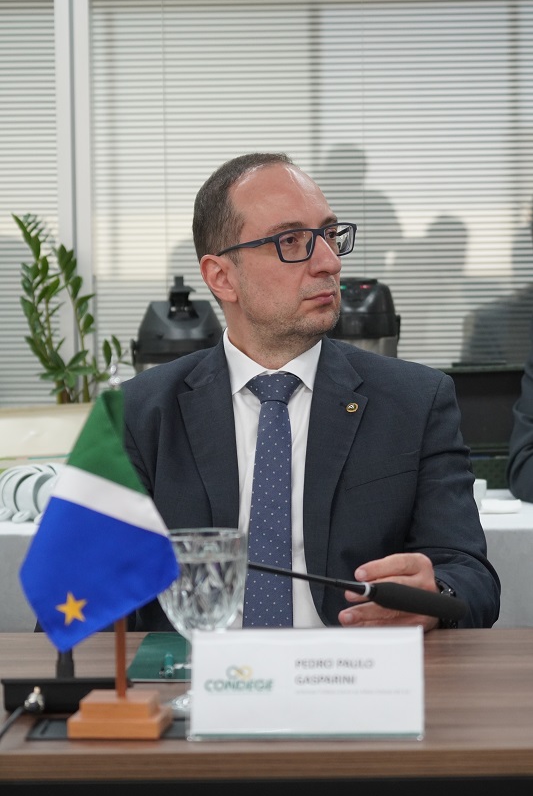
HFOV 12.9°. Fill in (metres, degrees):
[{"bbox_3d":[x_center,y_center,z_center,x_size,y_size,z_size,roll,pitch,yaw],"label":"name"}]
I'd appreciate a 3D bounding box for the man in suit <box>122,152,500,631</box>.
[{"bbox_3d":[0.023,0.357,2.802,0.540,1.313,0.700,0,3,7],"label":"man in suit"}]

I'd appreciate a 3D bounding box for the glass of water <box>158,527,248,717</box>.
[{"bbox_3d":[-0.062,0.214,2.250,0.087,0.167,0.087,-1,3,0],"label":"glass of water"}]

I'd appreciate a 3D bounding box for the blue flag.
[{"bbox_3d":[-0.154,0.113,2.158,0.145,0.237,0.050,-1,3,3],"label":"blue flag"}]

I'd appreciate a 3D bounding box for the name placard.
[{"bbox_3d":[0.036,0.254,2.122,0.210,0.097,0.060,0,3,4],"label":"name placard"}]

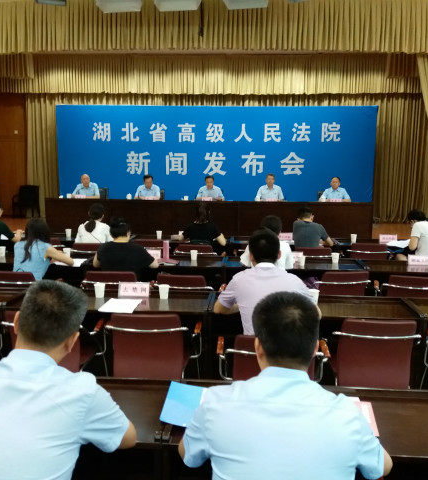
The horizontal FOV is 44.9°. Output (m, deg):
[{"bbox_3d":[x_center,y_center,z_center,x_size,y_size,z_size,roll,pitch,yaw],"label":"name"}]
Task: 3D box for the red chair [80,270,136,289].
[{"bbox_3d":[-0.783,0.614,4.304,0.550,0.810,0.570,1,8,4],"label":"red chair"}]

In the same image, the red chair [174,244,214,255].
[{"bbox_3d":[-0.169,0.434,5.593,0.570,0.850,0.580,1,8,6],"label":"red chair"}]

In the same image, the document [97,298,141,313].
[{"bbox_3d":[-0.578,0.408,3.239,0.210,0.005,0.300,1,8,3],"label":"document"}]

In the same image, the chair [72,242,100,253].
[{"bbox_3d":[-1.310,0.429,5.970,0.570,0.860,0.600,1,7,3],"label":"chair"}]

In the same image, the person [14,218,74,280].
[{"bbox_3d":[-1.464,0.400,4.428,0.460,1.210,0.700,3,8,14],"label":"person"}]

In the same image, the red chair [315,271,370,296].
[{"bbox_3d":[1.018,0.621,4.422,0.550,0.800,0.560,0,8,-5],"label":"red chair"}]

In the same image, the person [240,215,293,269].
[{"bbox_3d":[0.453,0.414,4.360,0.500,1.240,0.720,1,8,3],"label":"person"}]

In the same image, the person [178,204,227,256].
[{"bbox_3d":[-0.127,0.173,6.103,0.540,1.220,0.750,1,8,4],"label":"person"}]

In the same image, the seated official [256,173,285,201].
[{"bbox_3d":[1.017,-0.581,9.455,0.530,1.225,0.750,1,8,2],"label":"seated official"}]

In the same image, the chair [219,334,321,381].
[{"bbox_3d":[0.309,0.851,2.823,0.570,0.860,0.600,1,7,3],"label":"chair"}]

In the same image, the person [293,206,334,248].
[{"bbox_3d":[1.113,0.252,5.952,0.520,1.270,0.750,2,7,11],"label":"person"}]

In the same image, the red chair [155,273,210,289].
[{"bbox_3d":[-0.197,0.641,4.136,0.570,0.850,0.580,2,8,9],"label":"red chair"}]

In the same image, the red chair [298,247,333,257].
[{"bbox_3d":[1.018,0.458,5.505,0.570,0.850,0.580,1,8,5],"label":"red chair"}]

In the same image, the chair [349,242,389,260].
[{"bbox_3d":[1.765,0.411,5.994,0.550,0.800,0.560,2,8,12],"label":"chair"}]

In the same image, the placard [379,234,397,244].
[{"bbox_3d":[2.242,0.005,6.660,0.220,0.100,0.085,1,7,3],"label":"placard"}]

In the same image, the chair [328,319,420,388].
[{"bbox_3d":[0.892,0.805,3.061,0.570,0.850,0.580,1,8,4],"label":"chair"}]

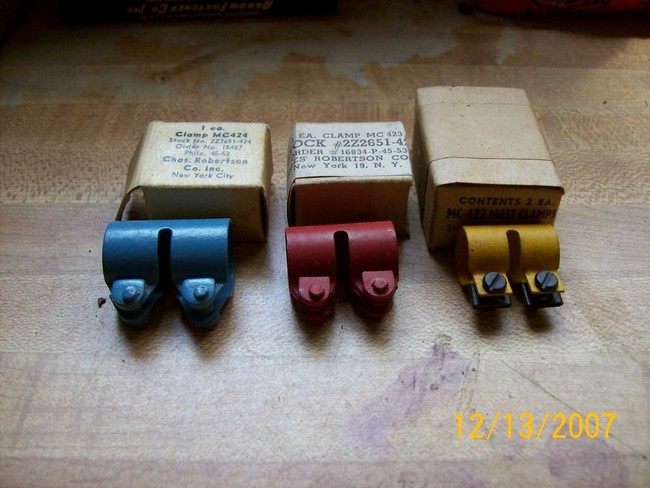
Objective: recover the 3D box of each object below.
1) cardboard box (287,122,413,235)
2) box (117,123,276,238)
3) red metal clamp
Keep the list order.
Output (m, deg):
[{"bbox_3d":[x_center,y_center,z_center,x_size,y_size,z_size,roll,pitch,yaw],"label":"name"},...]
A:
[{"bbox_3d":[0.009,-0.025,0.261,0.044,0.028,0.037,-1,42,0],"label":"cardboard box"},{"bbox_3d":[-0.048,-0.025,0.263,0.053,0.025,0.043,-1,42,0],"label":"box"},{"bbox_3d":[0.006,0.008,0.227,0.035,0.024,0.034,-3,42,-2],"label":"red metal clamp"}]

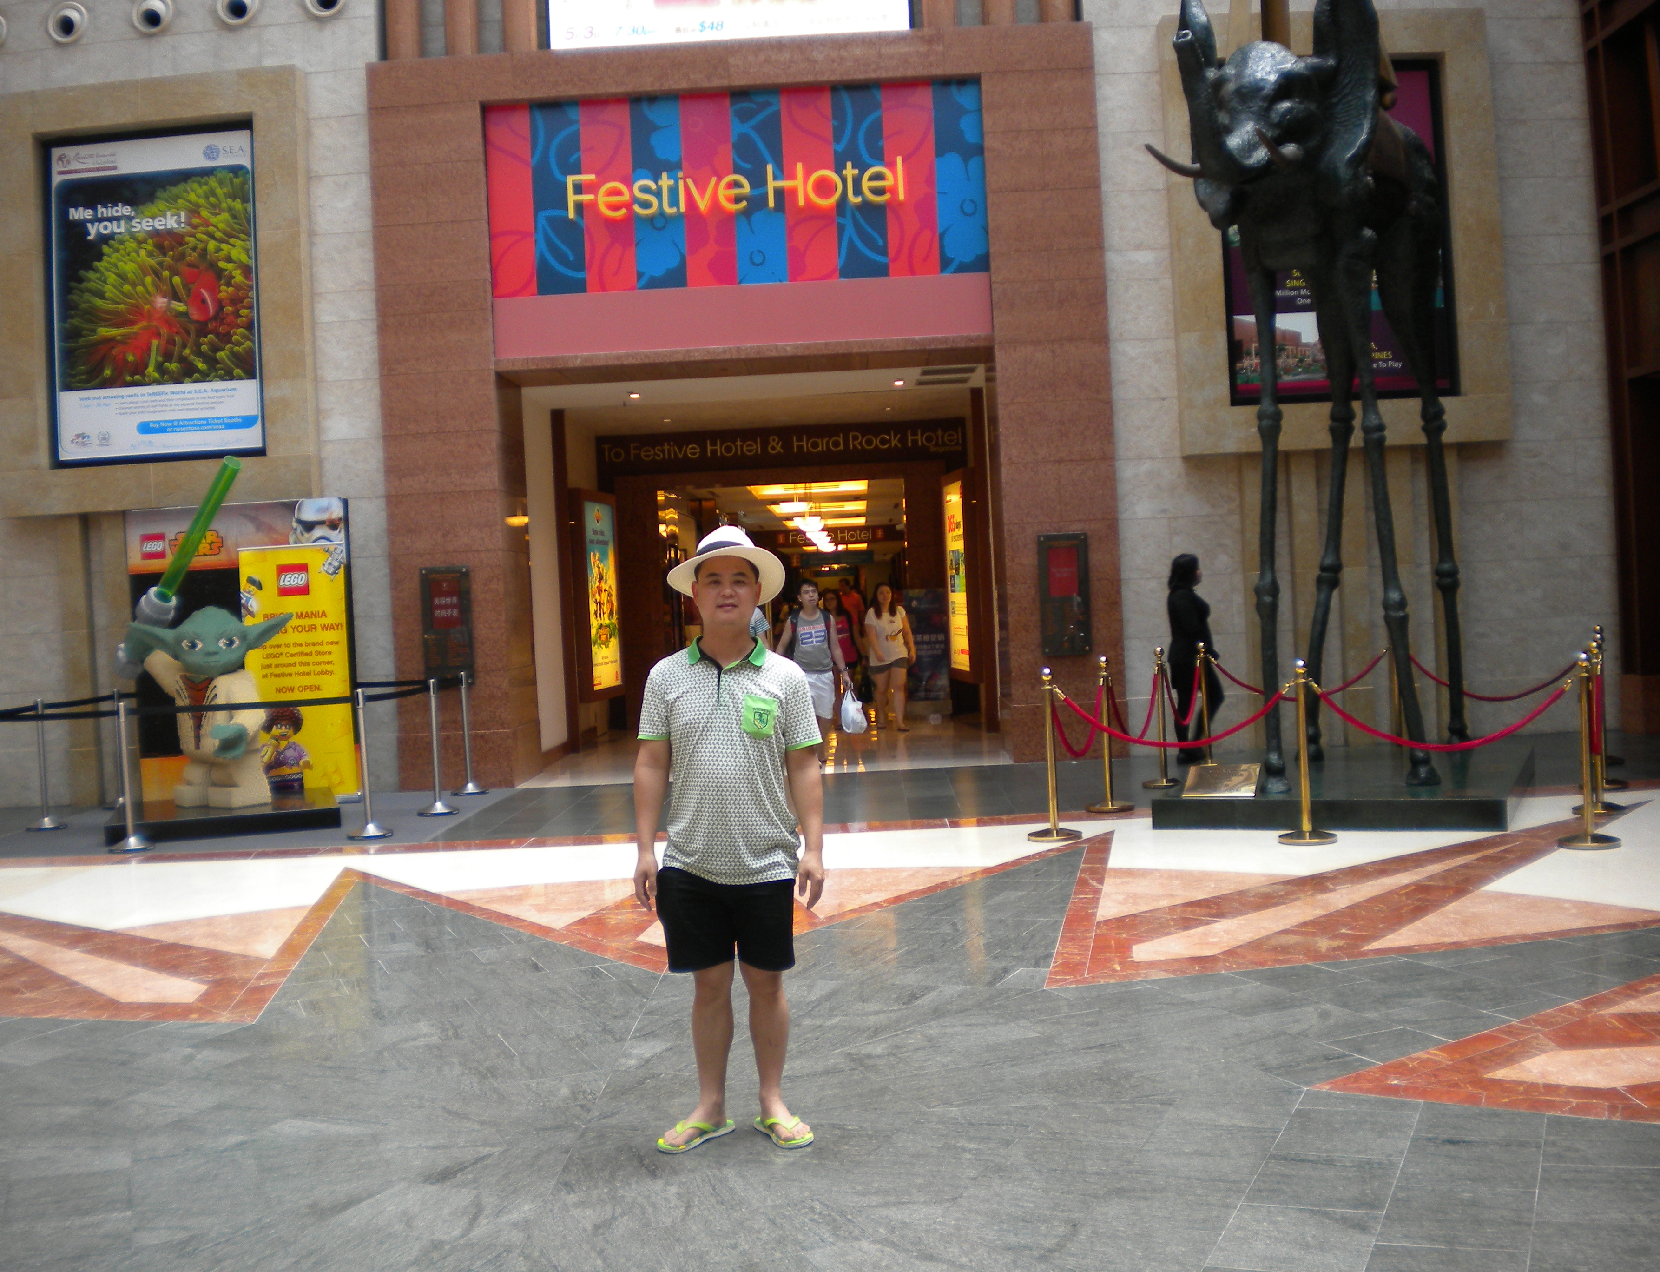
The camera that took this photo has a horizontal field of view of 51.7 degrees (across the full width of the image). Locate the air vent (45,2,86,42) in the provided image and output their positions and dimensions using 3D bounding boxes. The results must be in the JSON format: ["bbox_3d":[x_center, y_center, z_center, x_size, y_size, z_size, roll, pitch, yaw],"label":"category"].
[{"bbox_3d":[-6.507,-5.220,14.607,0.350,0.350,0.170,-3,1,2],"label":"air vent"}]

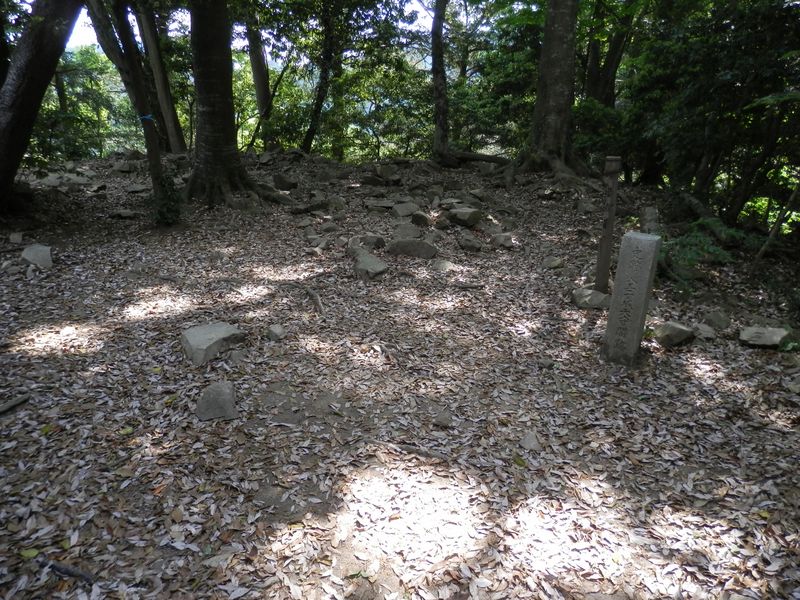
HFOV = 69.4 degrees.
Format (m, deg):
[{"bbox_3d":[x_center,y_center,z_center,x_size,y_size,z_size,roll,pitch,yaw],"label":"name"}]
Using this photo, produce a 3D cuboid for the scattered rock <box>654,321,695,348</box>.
[{"bbox_3d":[1.886,0.230,3.970,0.265,0.135,0.190,9,19,26],"label":"scattered rock"}]

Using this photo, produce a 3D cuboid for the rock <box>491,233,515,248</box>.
[{"bbox_3d":[1.292,-0.753,7.300,0.270,0.165,0.220,3,14,6],"label":"rock"}]

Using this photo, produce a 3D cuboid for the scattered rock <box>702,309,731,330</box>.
[{"bbox_3d":[2.735,0.167,5.000,0.210,0.140,0.170,6,14,17],"label":"scattered rock"}]

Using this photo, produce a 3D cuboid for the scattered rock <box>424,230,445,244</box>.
[{"bbox_3d":[0.409,-0.741,6.850,0.235,0.125,0.200,1,18,3],"label":"scattered rock"}]

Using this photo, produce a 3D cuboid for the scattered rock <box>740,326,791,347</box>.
[{"bbox_3d":[2.527,0.263,4.000,0.350,0.130,0.230,0,19,0],"label":"scattered rock"}]

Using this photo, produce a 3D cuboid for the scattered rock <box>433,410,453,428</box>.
[{"bbox_3d":[0.216,0.606,2.930,0.095,0.060,0.095,0,13,0],"label":"scattered rock"}]

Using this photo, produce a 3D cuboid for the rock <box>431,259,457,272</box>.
[{"bbox_3d":[0.403,-0.315,5.350,0.235,0.090,0.190,0,19,0],"label":"rock"}]

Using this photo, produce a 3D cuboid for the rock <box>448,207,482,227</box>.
[{"bbox_3d":[0.820,-1.035,7.181,0.408,0.194,0.326,2,17,6],"label":"rock"}]

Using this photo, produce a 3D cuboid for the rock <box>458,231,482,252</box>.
[{"bbox_3d":[0.771,-0.650,6.278,0.248,0.199,0.261,2,17,7],"label":"rock"}]

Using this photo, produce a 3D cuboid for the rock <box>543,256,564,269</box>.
[{"bbox_3d":[1.527,-0.374,5.768,0.203,0.095,0.163,5,18,15],"label":"rock"}]

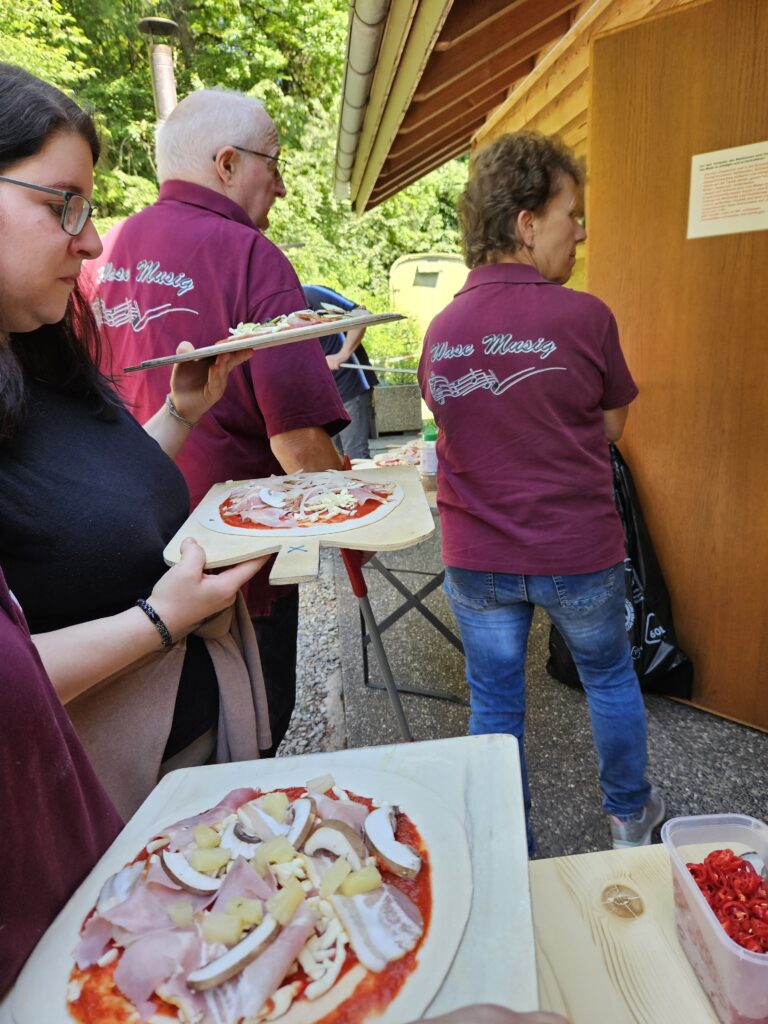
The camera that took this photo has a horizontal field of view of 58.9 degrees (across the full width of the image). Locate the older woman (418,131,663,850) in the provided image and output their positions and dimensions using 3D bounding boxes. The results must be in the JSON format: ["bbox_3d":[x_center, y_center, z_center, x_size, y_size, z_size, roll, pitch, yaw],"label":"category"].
[{"bbox_3d":[0.355,0.125,1.470,0.530,1.660,0.430,5,19,22],"label":"older woman"}]

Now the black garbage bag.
[{"bbox_3d":[0.809,0.219,2.404,0.310,0.860,0.500,-15,21,-34],"label":"black garbage bag"}]

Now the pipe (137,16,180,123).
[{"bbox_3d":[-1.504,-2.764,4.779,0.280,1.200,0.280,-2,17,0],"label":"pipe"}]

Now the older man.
[{"bbox_3d":[-0.325,0.090,1.500,0.560,1.750,0.460,7,20,27],"label":"older man"}]

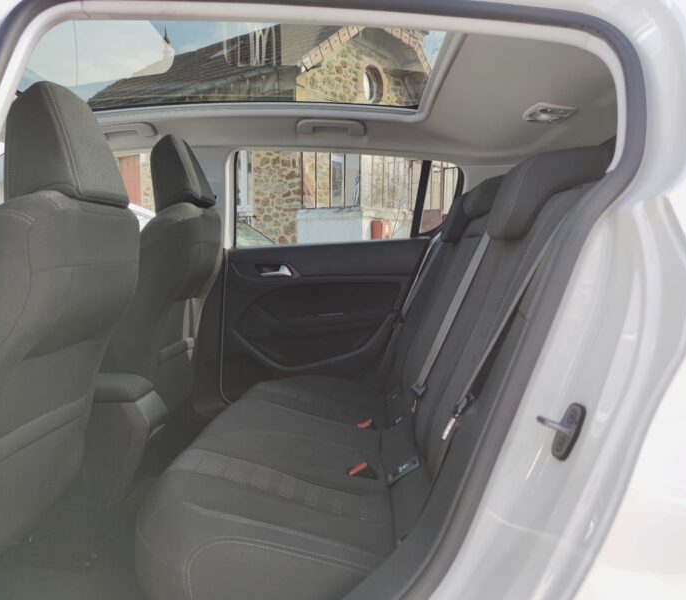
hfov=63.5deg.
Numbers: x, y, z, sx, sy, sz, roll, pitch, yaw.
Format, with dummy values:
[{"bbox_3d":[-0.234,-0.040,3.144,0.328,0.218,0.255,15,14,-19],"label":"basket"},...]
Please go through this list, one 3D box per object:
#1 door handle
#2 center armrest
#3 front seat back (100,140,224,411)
[{"bbox_3d":[-0.253,-0.108,2.112,0.125,0.050,0.040,0,6,2],"label":"door handle"},{"bbox_3d":[-0.678,0.225,1.469,0.310,0.068,0.180,0,6,2],"label":"center armrest"},{"bbox_3d":[-0.604,-0.060,1.799,0.300,0.840,0.500,12,6,1],"label":"front seat back"}]

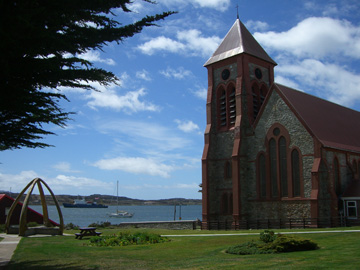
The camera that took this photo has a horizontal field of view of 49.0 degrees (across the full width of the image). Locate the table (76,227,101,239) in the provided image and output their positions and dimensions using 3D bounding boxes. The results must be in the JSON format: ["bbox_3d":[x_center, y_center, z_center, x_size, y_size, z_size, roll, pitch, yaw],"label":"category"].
[{"bbox_3d":[-6.912,7.398,29.661,1.550,0.760,1.680,6,-11,-30],"label":"table"}]

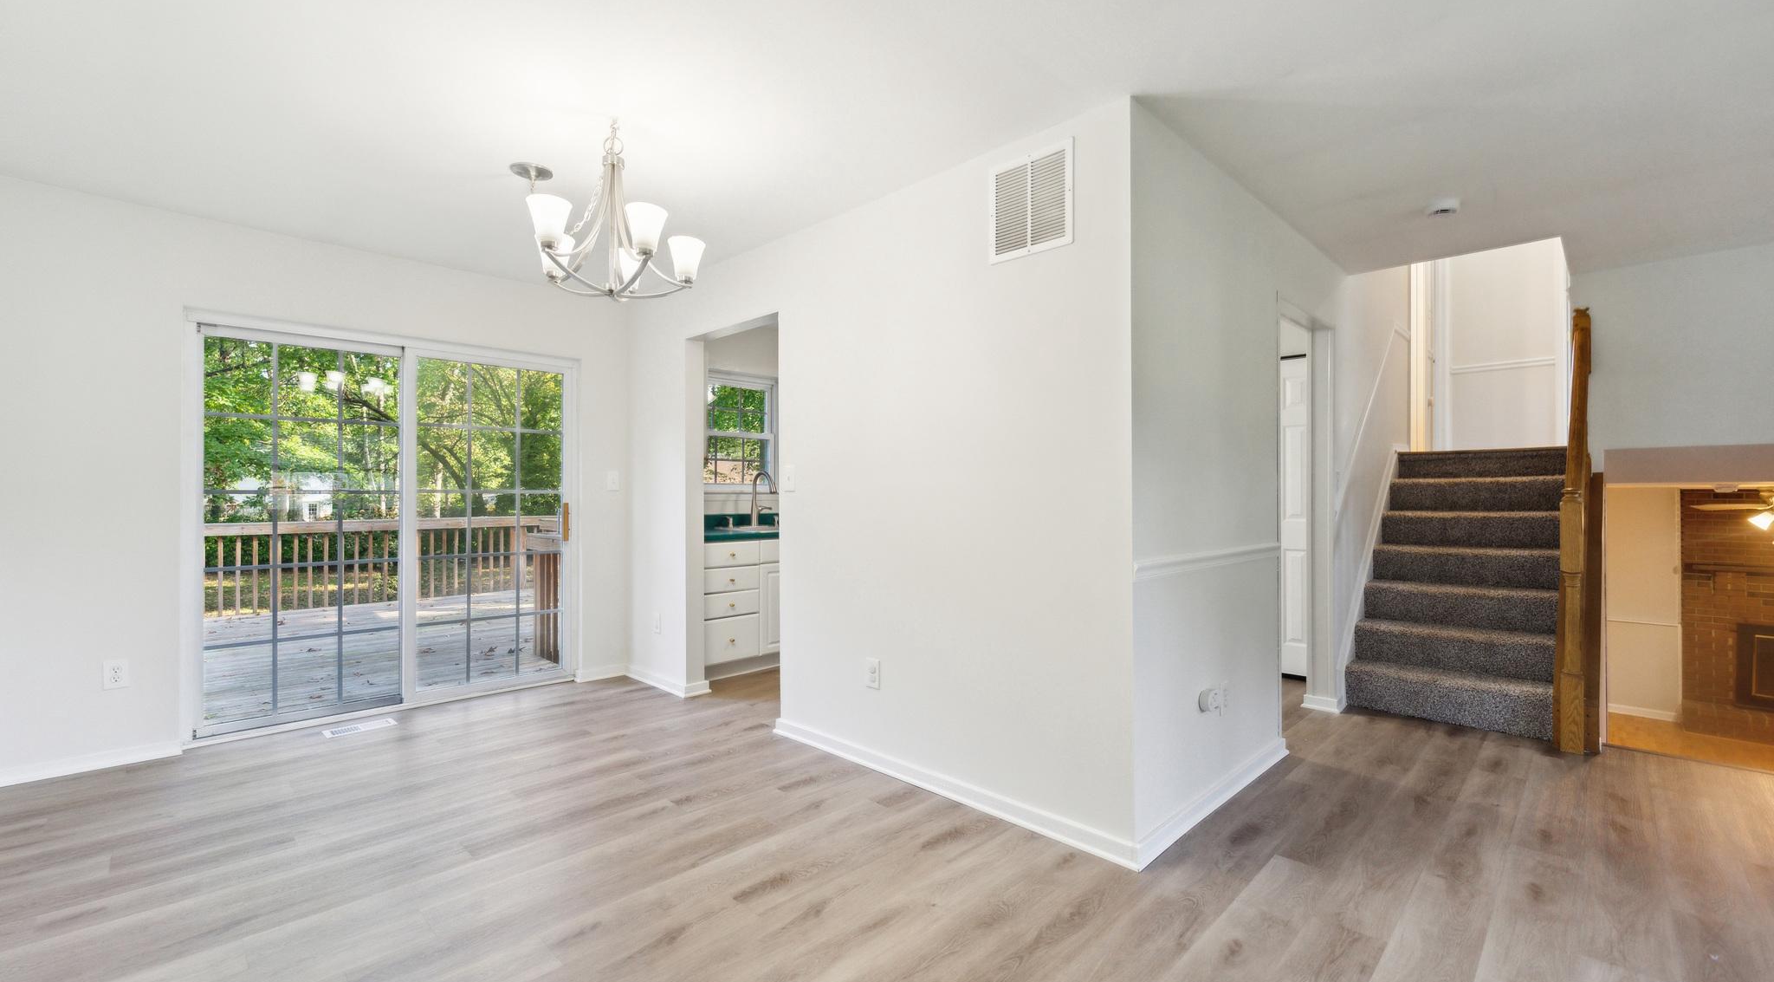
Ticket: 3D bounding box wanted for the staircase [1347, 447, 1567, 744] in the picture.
[{"bbox_3d":[3.418,0.466,4.109,1.460,1.490,0.890,0,0,-44],"label":"staircase"}]

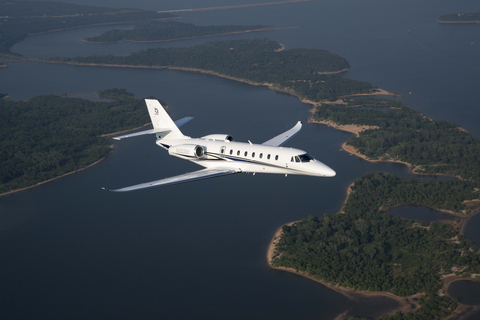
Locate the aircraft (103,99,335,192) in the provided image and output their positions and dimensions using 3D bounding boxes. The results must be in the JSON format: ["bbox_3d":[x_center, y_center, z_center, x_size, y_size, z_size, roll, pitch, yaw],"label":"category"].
[{"bbox_3d":[-0.639,-1.690,62.984,19.350,5.320,22.050,7,18,43],"label":"aircraft"}]

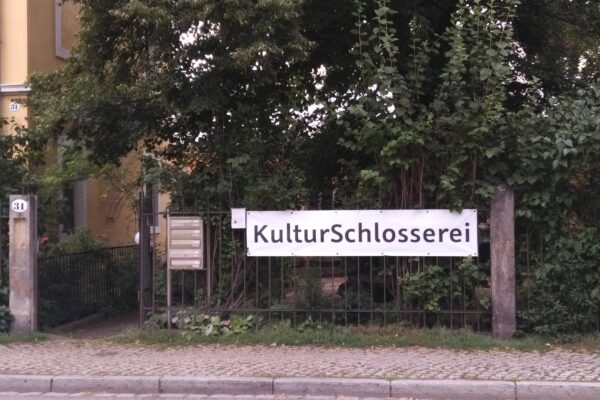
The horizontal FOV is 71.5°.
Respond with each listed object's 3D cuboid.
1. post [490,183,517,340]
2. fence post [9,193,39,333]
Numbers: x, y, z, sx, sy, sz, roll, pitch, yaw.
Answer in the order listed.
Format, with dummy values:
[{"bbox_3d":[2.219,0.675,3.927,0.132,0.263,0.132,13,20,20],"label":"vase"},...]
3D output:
[{"bbox_3d":[2.206,0.678,4.534,0.205,1.620,0.160,-1,-1,5],"label":"post"},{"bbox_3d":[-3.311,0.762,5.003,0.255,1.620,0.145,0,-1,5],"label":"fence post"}]

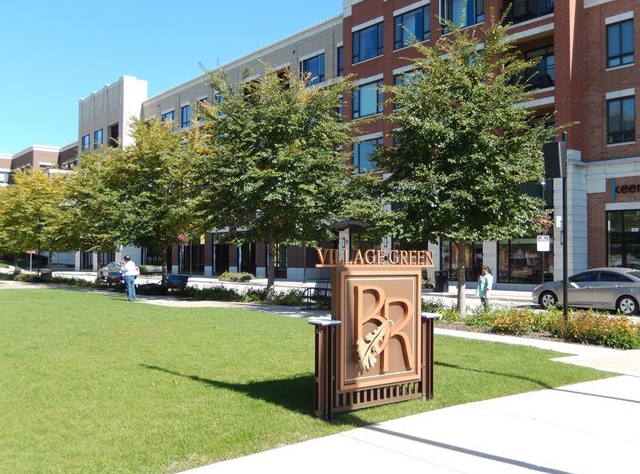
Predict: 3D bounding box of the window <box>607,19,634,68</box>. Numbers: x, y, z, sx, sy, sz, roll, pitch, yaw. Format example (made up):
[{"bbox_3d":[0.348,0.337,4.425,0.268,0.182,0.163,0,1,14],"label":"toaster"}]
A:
[{"bbox_3d":[13.383,-8.614,29.696,0.150,1.960,1.262,1,-2,-38],"label":"window"}]

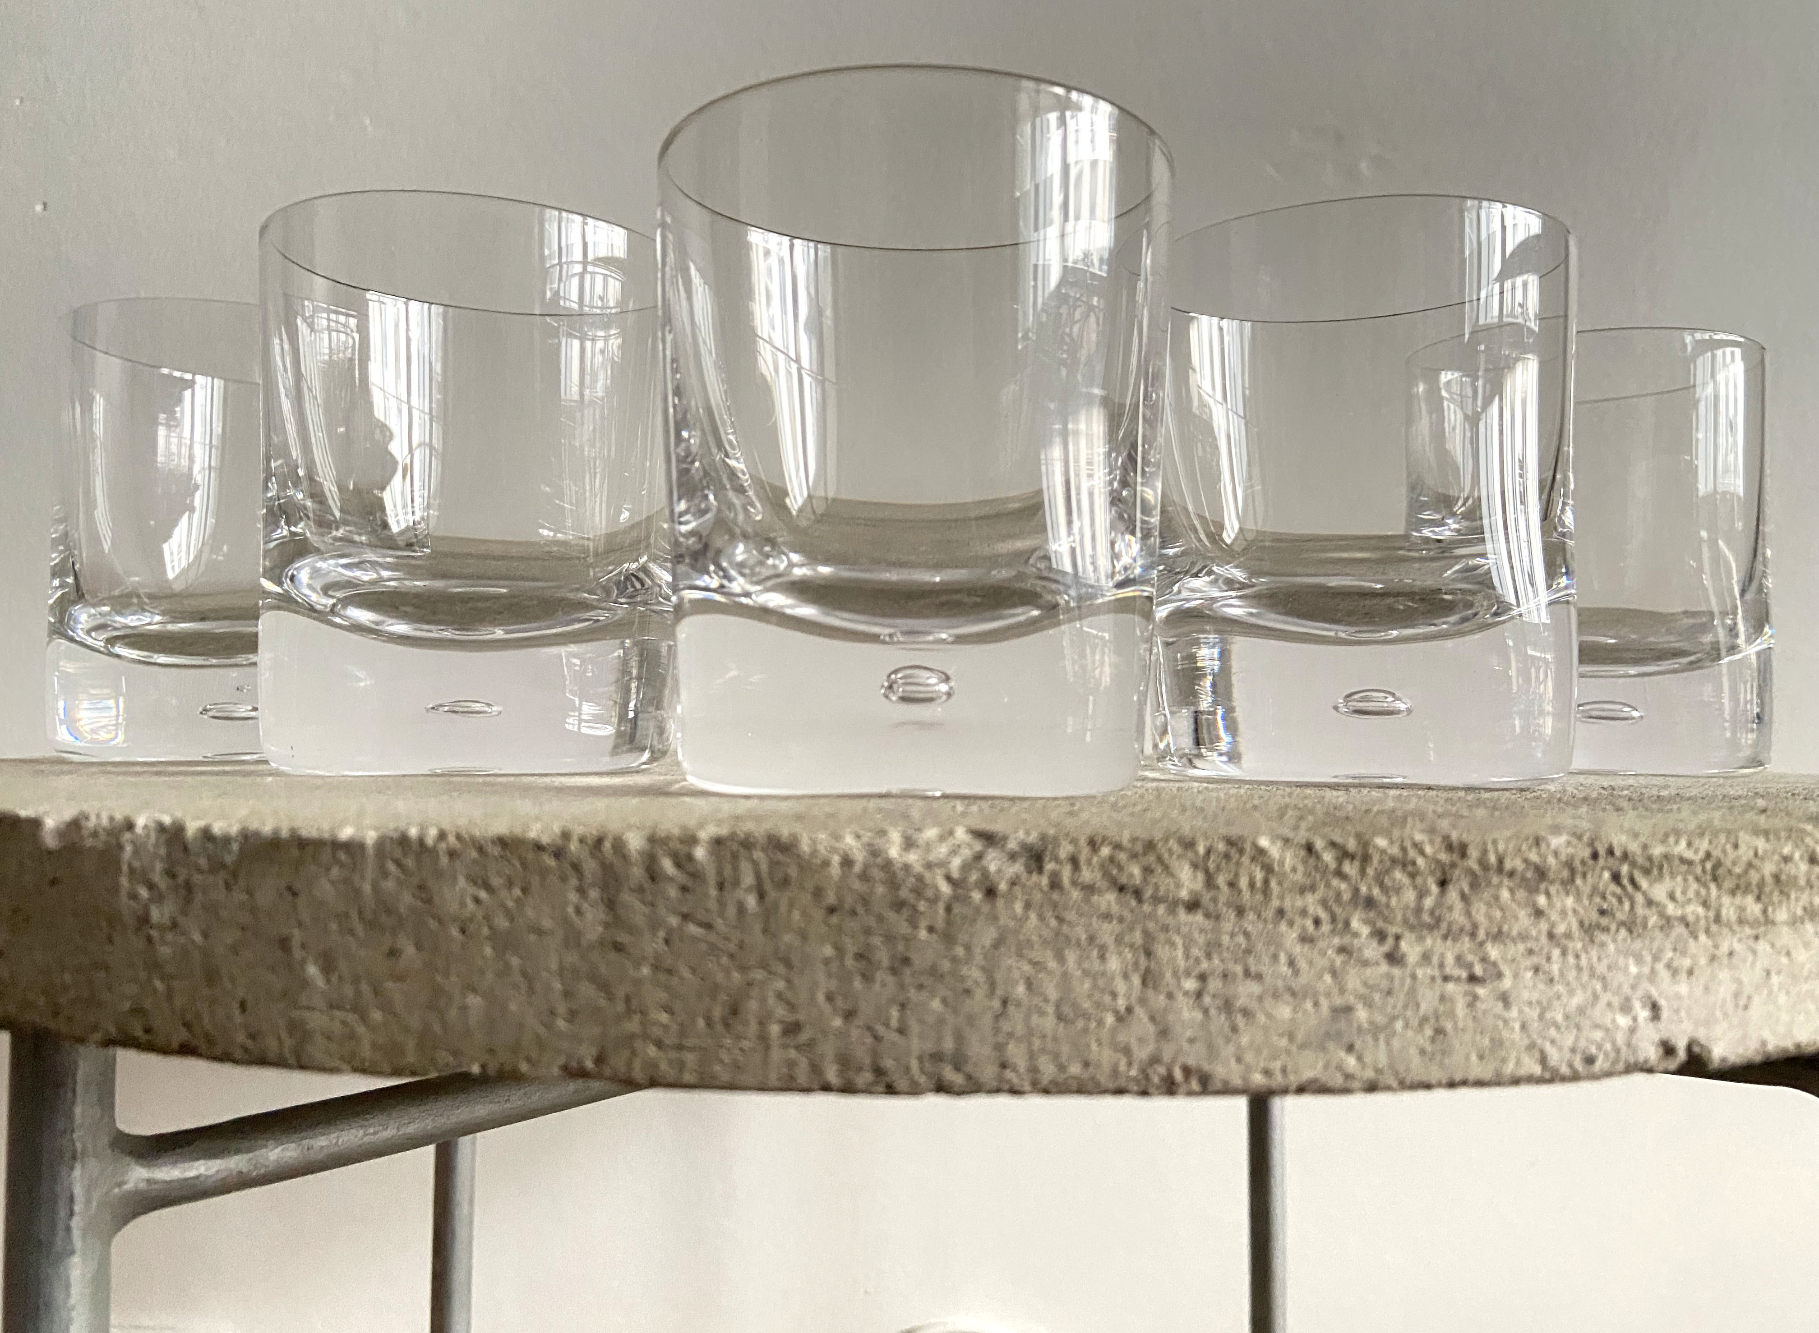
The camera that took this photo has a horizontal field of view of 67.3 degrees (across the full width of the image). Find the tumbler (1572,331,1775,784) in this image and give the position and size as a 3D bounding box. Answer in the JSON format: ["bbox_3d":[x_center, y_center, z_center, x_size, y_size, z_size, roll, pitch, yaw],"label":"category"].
[{"bbox_3d":[0.162,-0.024,0.330,0.078,0.095,0.078,1,-2,0],"label":"tumbler"}]

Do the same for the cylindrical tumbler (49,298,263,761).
[{"bbox_3d":[-0.156,-0.028,0.322,0.079,0.096,0.079,1,-2,0],"label":"cylindrical tumbler"}]

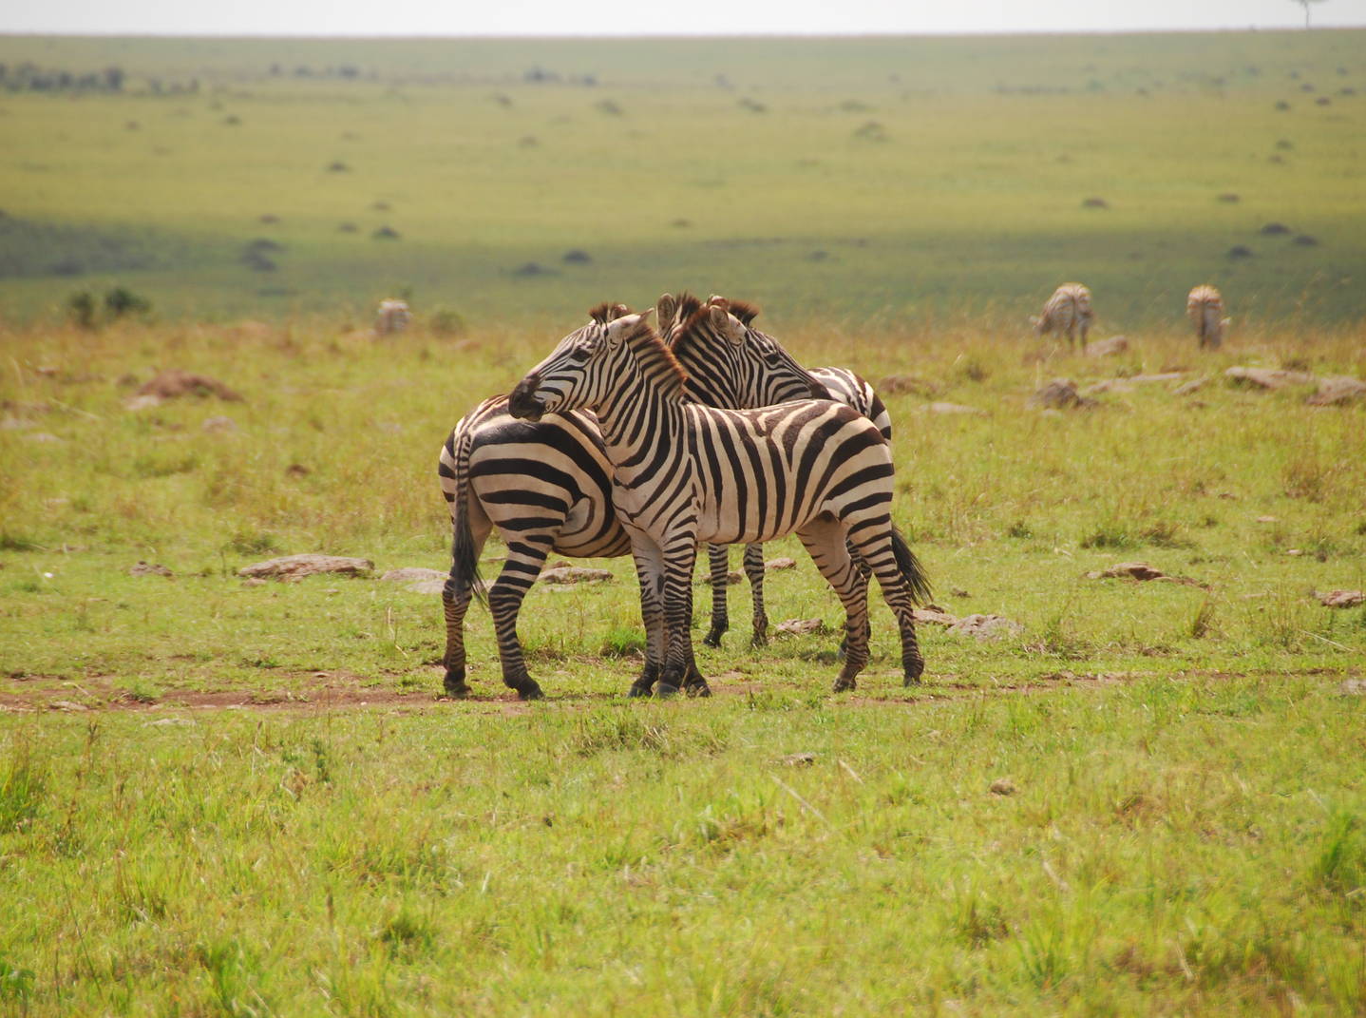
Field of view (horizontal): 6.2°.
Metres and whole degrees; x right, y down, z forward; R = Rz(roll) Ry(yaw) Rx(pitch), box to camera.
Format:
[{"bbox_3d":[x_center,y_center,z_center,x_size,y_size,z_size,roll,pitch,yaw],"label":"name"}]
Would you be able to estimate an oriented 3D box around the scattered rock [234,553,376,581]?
[{"bbox_3d":[-2.181,0.336,73.250,0.786,0.149,0.500,0,2,0],"label":"scattered rock"}]

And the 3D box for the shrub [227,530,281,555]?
[{"bbox_3d":[-2.742,0.220,81.000,0.334,0.167,0.280,0,1,0],"label":"shrub"}]

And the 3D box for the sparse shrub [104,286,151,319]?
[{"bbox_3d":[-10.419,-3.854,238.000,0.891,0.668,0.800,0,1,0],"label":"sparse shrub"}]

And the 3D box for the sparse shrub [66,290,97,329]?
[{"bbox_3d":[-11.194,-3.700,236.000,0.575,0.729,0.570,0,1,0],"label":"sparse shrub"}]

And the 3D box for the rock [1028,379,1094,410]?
[{"bbox_3d":[4.444,-1.346,149.000,0.781,0.349,0.580,0,1,0],"label":"rock"}]

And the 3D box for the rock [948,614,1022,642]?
[{"bbox_3d":[1.488,0.585,62.450,0.362,0.131,0.300,0,2,0],"label":"rock"}]

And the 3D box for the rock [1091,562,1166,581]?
[{"bbox_3d":[2.651,0.368,75.500,0.445,0.113,0.320,0,1,0],"label":"rock"}]

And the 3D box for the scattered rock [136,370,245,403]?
[{"bbox_3d":[-5.790,-1.432,148.475,1.247,0.360,0.950,0,2,0],"label":"scattered rock"}]

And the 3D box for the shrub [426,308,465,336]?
[{"bbox_3d":[-4.214,-3.296,225.000,0.695,0.527,0.620,0,1,0],"label":"shrub"}]

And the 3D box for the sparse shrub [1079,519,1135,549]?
[{"bbox_3d":[2.663,0.157,79.660,0.350,0.184,0.320,0,2,0],"label":"sparse shrub"}]

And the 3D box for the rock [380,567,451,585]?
[{"bbox_3d":[-1.524,0.384,72.660,0.428,0.092,0.320,0,2,0],"label":"rock"}]

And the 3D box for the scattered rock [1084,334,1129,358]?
[{"bbox_3d":[6.628,-2.553,198.275,0.686,0.336,0.550,0,2,0],"label":"scattered rock"}]

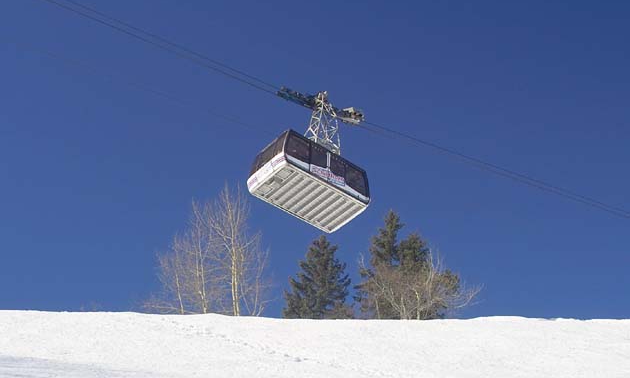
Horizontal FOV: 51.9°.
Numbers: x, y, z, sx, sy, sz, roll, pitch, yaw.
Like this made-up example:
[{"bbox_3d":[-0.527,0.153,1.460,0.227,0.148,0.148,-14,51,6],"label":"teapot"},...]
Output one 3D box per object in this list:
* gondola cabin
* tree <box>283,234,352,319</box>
[{"bbox_3d":[-0.217,-0.387,37.624,6.000,2.700,3.450,28,-45,-29],"label":"gondola cabin"},{"bbox_3d":[0.241,8.023,57.498,6.000,9.300,6.000,2,-38,0],"label":"tree"}]

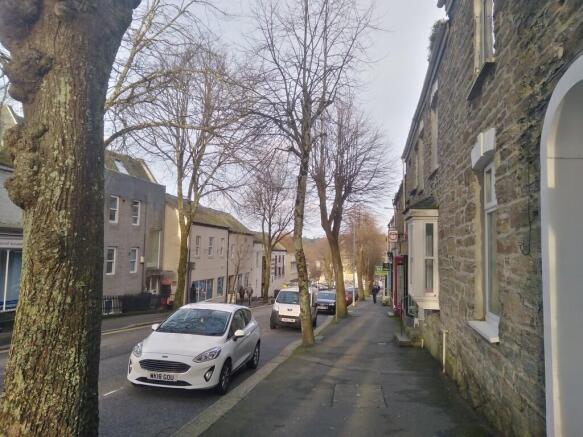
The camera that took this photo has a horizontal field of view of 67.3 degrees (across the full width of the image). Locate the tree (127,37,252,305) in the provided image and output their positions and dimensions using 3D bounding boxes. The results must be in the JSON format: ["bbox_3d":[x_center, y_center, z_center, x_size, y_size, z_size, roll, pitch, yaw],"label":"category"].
[{"bbox_3d":[-6.494,-2.899,27.602,7.600,17.190,7.400,0,-4,9],"label":"tree"}]

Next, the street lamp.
[{"bbox_3d":[5.579,3.869,38.772,0.400,7.760,0.320,0,-4,9],"label":"street lamp"}]

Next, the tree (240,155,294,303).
[{"bbox_3d":[-2.302,0.898,41.999,5.000,14.260,5.000,0,-4,9],"label":"tree"}]

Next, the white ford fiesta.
[{"bbox_3d":[-1.820,2.608,9.274,1.800,1.470,4.040,1,-8,9],"label":"white ford fiesta"}]

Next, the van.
[{"bbox_3d":[0.264,3.965,19.612,1.740,1.720,3.900,1,-8,9],"label":"van"}]

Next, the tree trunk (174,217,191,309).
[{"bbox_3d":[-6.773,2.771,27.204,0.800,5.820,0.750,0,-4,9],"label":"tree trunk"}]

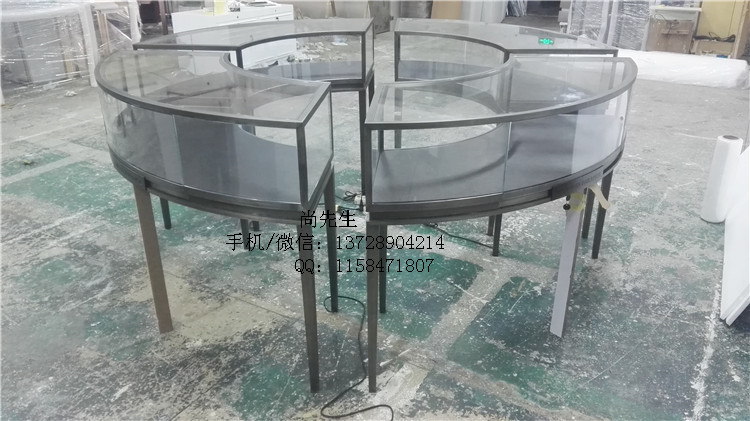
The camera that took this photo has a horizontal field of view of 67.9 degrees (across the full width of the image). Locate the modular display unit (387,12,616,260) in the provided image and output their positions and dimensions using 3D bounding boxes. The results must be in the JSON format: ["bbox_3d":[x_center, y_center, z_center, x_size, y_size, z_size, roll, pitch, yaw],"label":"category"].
[{"bbox_3d":[0.584,-0.490,3.115,0.625,0.970,1.385,-22,34,-37],"label":"modular display unit"}]

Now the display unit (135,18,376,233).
[{"bbox_3d":[-0.535,-0.513,3.169,1.385,0.970,0.625,-20,32,-34],"label":"display unit"}]

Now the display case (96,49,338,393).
[{"bbox_3d":[-0.626,-0.037,2.206,0.625,0.970,1.385,-22,33,-37],"label":"display case"}]

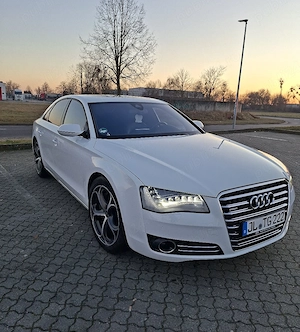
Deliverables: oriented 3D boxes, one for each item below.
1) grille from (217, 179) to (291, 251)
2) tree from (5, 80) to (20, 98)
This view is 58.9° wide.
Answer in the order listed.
[{"bbox_3d":[0.851,0.380,2.056,0.830,0.460,0.130,-7,3,-31],"label":"grille"},{"bbox_3d":[-40.317,-21.511,77.410,4.851,6.480,4.851,-5,15,-26],"label":"tree"}]

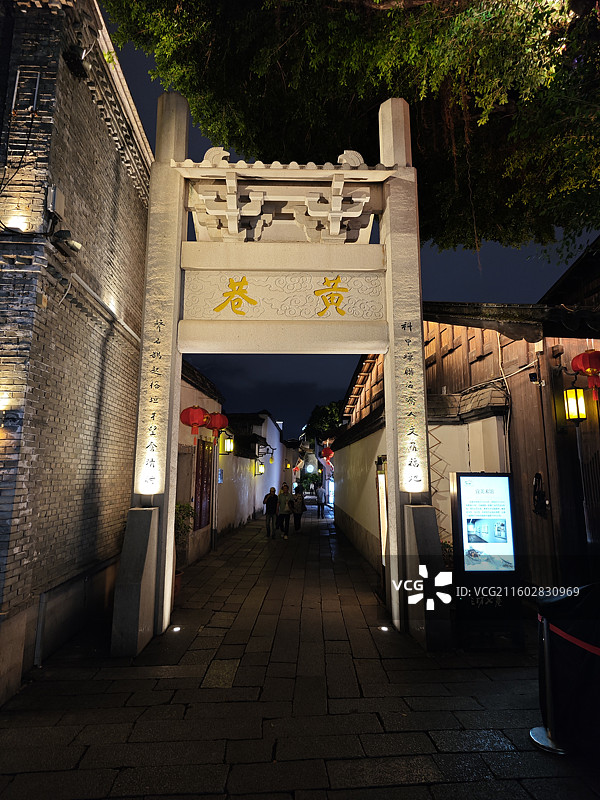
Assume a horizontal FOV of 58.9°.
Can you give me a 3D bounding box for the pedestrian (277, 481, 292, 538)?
[{"bbox_3d":[-0.484,3.597,17.136,0.520,1.720,0.380,0,-9,0],"label":"pedestrian"}]

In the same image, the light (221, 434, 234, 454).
[{"bbox_3d":[-2.248,1.382,16.422,0.458,0.633,0.280,0,-9,0],"label":"light"}]

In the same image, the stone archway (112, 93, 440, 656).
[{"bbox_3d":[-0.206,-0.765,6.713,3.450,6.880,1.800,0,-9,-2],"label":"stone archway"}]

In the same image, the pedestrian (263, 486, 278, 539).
[{"bbox_3d":[-0.983,3.669,17.410,0.540,1.670,0.360,0,-9,0],"label":"pedestrian"}]

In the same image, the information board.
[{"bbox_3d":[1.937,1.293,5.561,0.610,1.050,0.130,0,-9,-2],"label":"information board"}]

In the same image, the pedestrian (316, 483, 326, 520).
[{"bbox_3d":[1.095,5.253,27.168,0.500,1.730,0.360,0,-9,0],"label":"pedestrian"}]

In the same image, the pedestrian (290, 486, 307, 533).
[{"bbox_3d":[-0.075,4.080,19.811,0.520,1.640,0.360,0,-9,0],"label":"pedestrian"}]

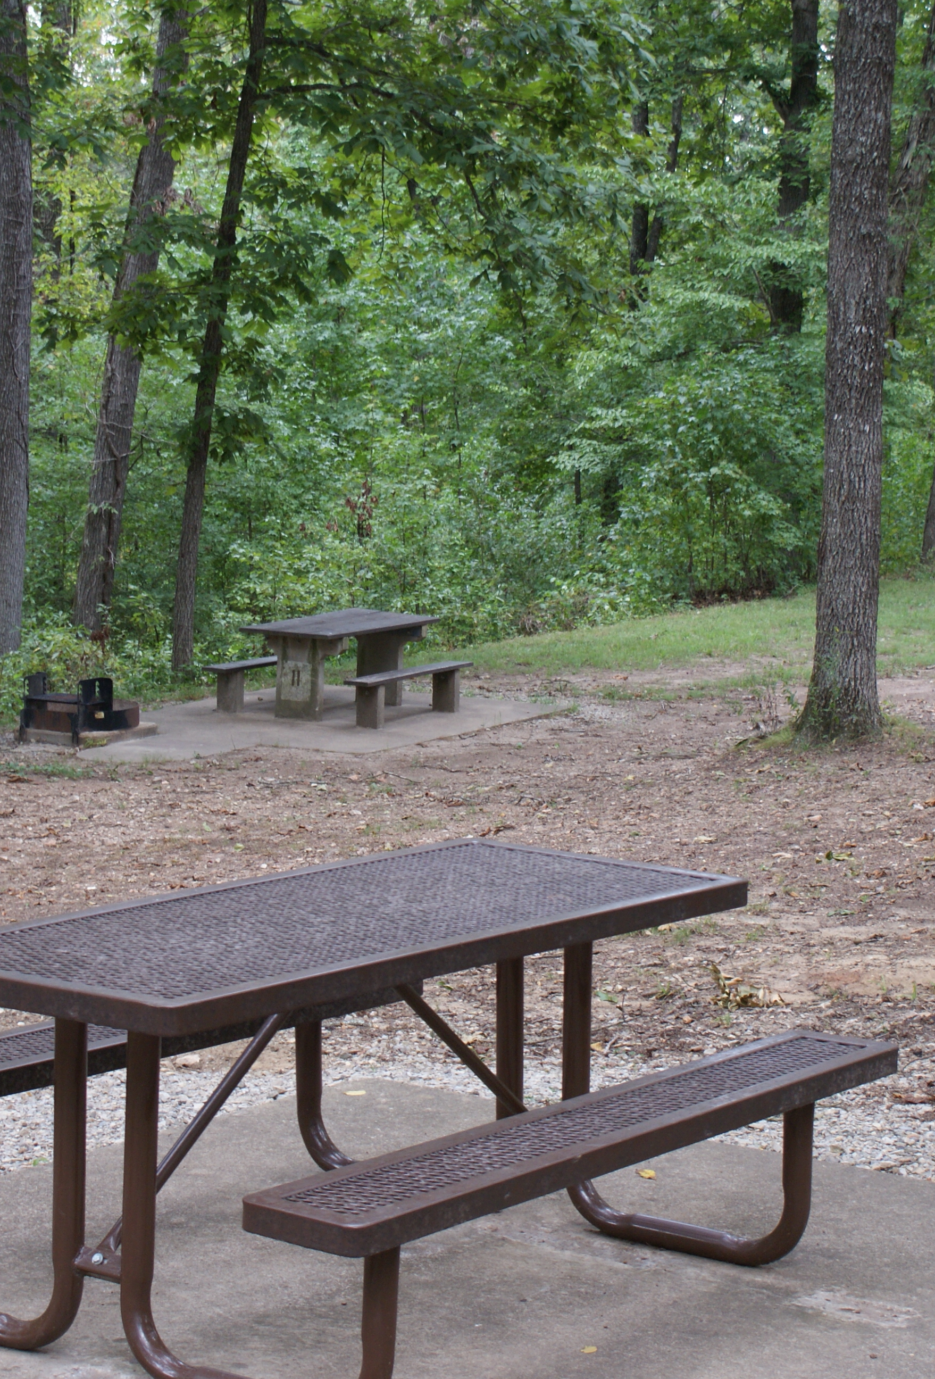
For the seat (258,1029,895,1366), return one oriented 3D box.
[{"bbox_3d":[0.260,1.031,5.612,0.275,0.459,1.820,5,7,37],"label":"seat"}]

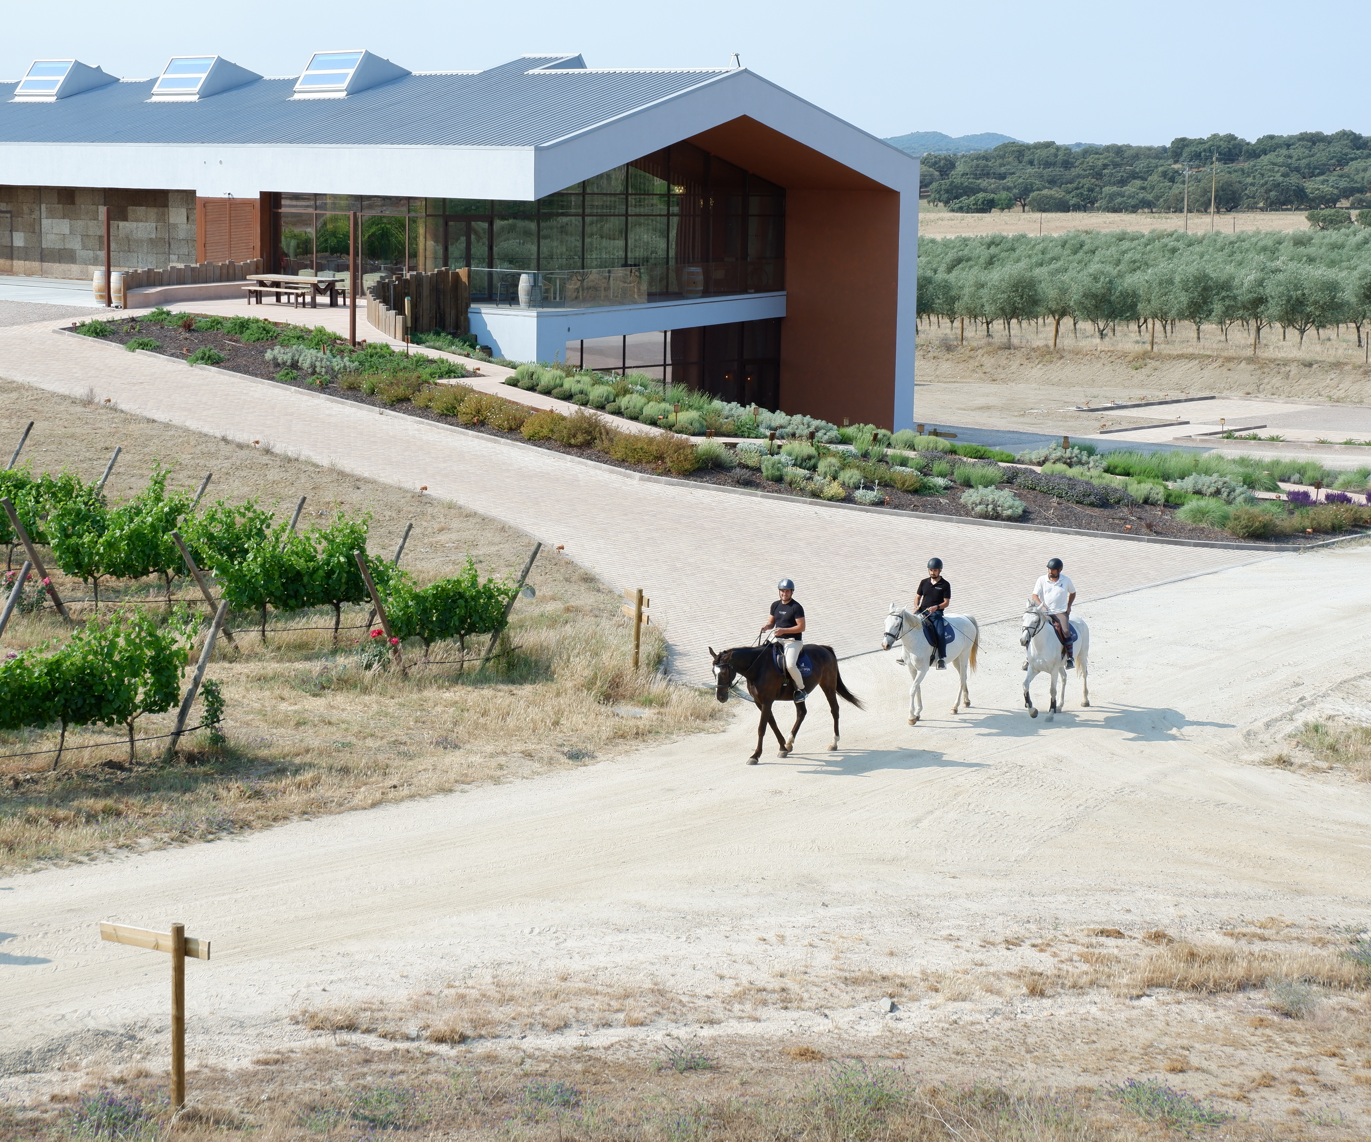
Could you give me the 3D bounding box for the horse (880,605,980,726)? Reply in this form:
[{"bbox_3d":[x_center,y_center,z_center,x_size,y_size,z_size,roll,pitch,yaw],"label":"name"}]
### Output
[{"bbox_3d":[3.690,1.301,37.850,0.600,1.860,2.200,8,12,40],"label":"horse"}]

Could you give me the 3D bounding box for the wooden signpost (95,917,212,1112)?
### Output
[{"bbox_3d":[-4.181,3.494,19.987,1.051,1.509,0.150,5,10,26],"label":"wooden signpost"}]

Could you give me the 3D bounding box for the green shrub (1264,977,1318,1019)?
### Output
[{"bbox_3d":[5.863,4.094,24.342,0.500,0.360,0.480,1,9,0],"label":"green shrub"}]

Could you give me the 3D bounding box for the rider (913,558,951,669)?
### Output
[{"bbox_3d":[3.689,0.651,37.862,0.660,1.706,0.650,7,11,35],"label":"rider"}]

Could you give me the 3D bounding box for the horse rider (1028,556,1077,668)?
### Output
[{"bbox_3d":[5.617,0.660,38.360,0.660,1.728,0.620,5,10,27],"label":"horse rider"}]

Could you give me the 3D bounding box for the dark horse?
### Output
[{"bbox_3d":[1.389,1.823,35.271,2.500,1.600,0.620,-7,12,-39],"label":"dark horse"}]

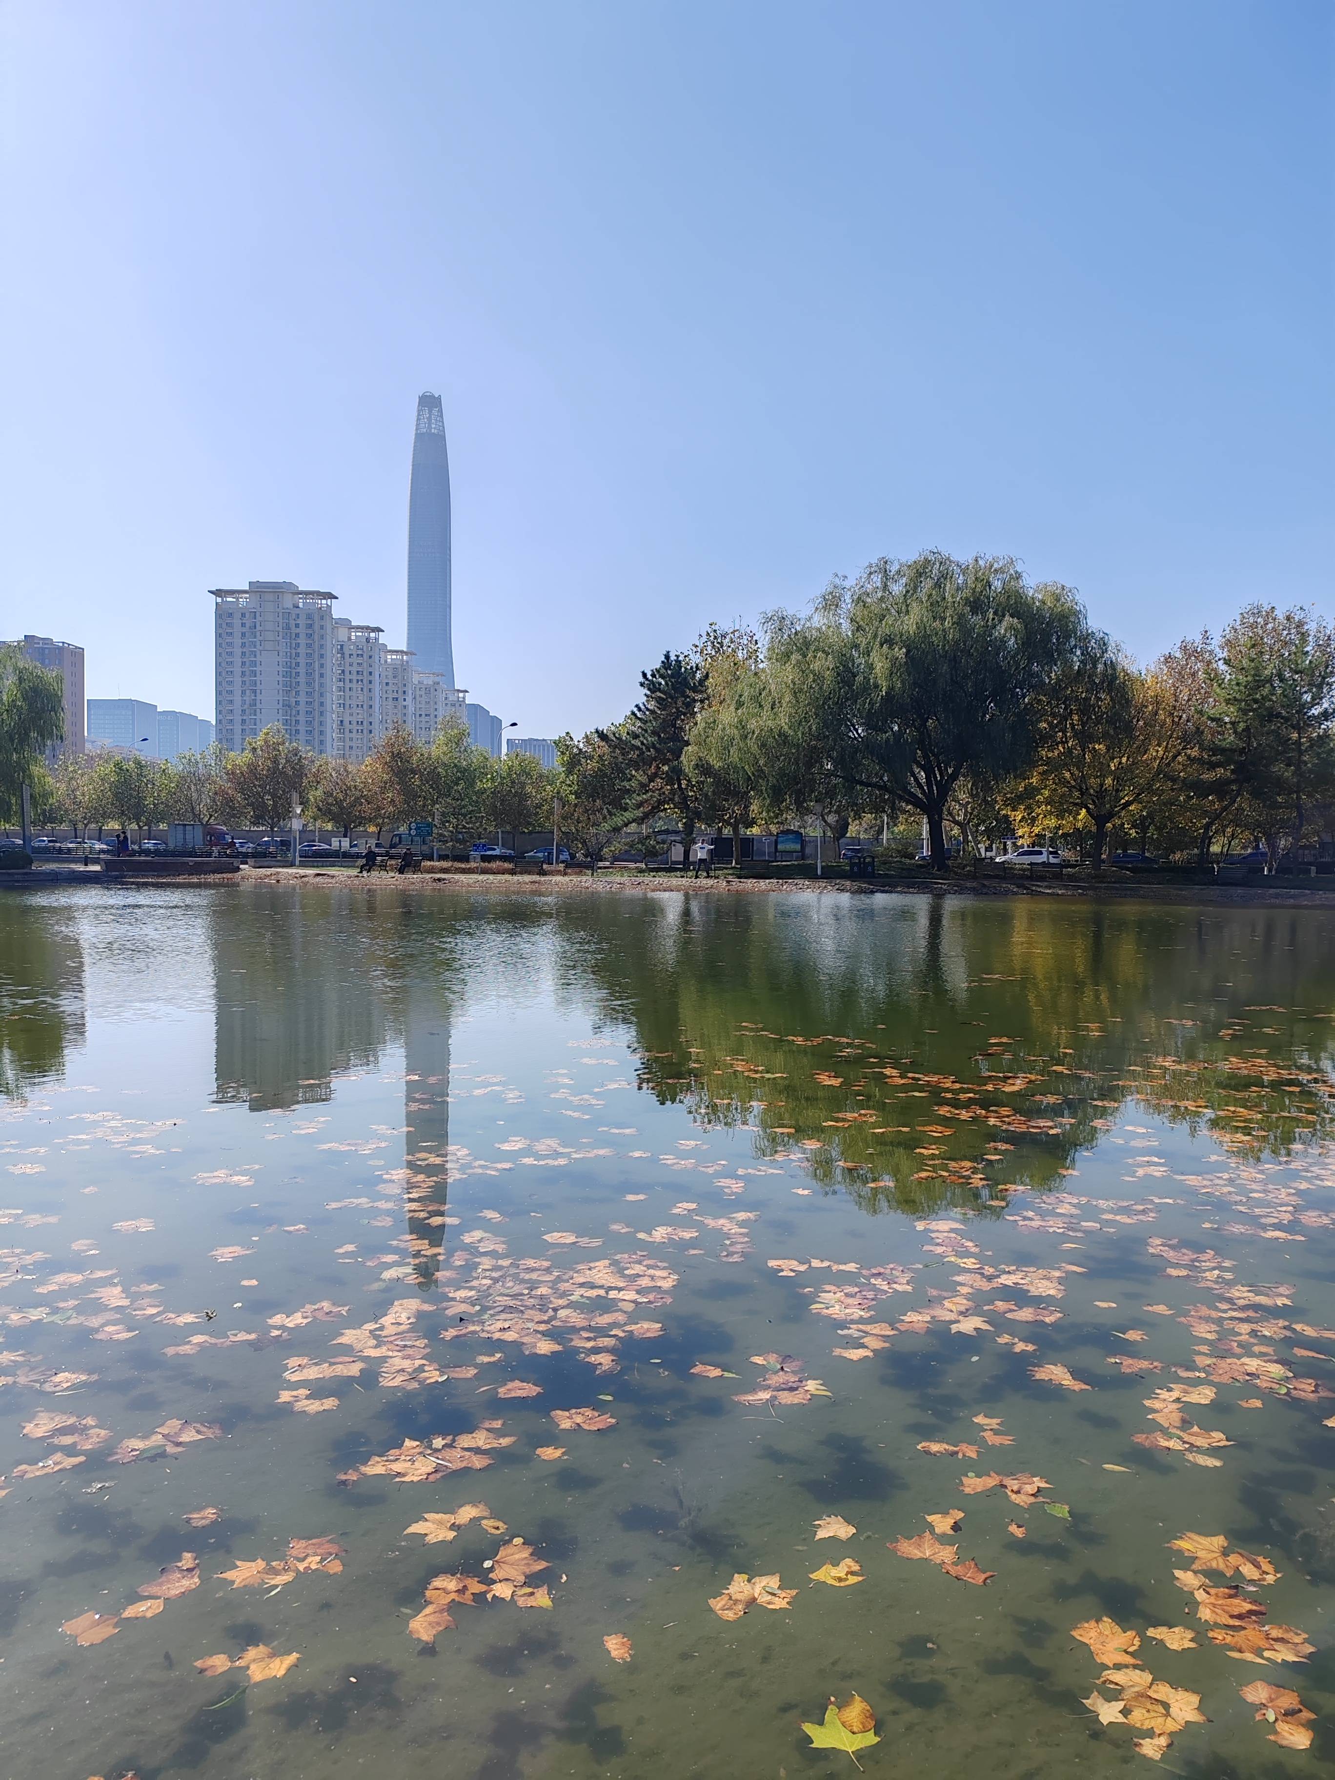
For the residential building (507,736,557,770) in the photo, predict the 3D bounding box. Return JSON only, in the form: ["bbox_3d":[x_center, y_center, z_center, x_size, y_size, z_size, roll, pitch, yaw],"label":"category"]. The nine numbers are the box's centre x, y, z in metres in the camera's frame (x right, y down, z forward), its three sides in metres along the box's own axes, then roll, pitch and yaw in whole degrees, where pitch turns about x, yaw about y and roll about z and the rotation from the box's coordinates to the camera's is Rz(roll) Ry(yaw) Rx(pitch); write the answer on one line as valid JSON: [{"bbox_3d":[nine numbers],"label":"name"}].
[{"bbox_3d":[-85.389,-61.904,881.094,34.000,70.140,24.000,1,2,0],"label":"residential building"}]

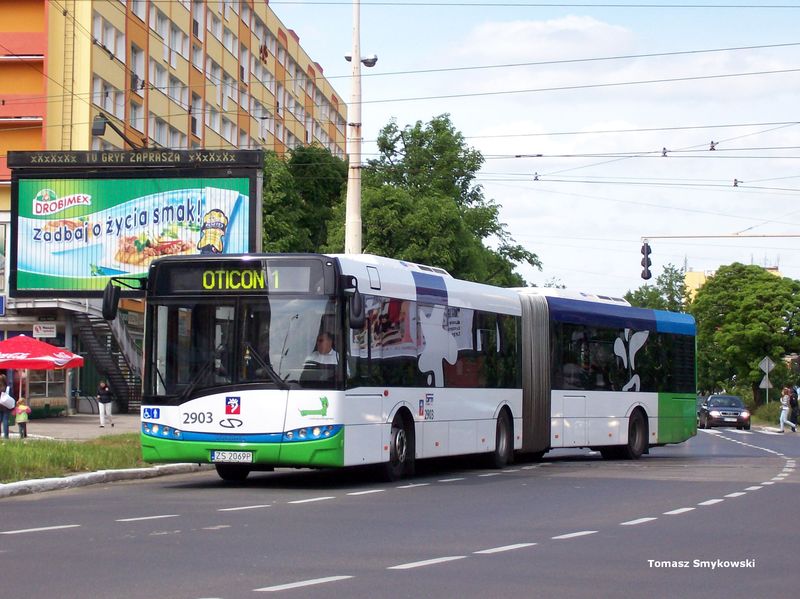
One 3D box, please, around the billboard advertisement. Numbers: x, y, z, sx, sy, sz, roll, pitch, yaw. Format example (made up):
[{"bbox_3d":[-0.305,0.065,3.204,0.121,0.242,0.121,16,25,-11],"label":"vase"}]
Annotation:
[{"bbox_3d":[-5.631,-1.596,42.691,5.480,3.170,0.450,0,-3,9],"label":"billboard advertisement"}]

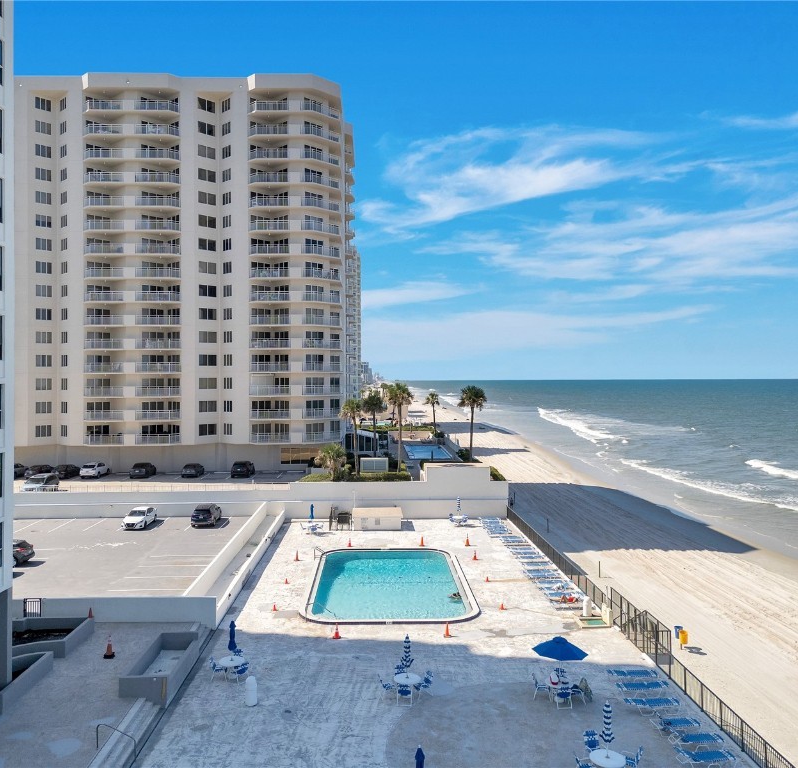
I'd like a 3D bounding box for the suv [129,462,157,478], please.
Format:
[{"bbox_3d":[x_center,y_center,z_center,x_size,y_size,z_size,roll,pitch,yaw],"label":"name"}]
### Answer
[{"bbox_3d":[-27.965,9.427,78.270,1.880,1.480,4.850,0,0,-3],"label":"suv"}]

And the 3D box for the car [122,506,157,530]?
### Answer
[{"bbox_3d":[-21.785,11.208,60.192,1.850,1.450,4.850,0,0,-3],"label":"car"}]

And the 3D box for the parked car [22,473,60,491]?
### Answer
[{"bbox_3d":[-33.750,9.594,66.600,1.870,1.670,4.600,0,0,-2],"label":"parked car"}]

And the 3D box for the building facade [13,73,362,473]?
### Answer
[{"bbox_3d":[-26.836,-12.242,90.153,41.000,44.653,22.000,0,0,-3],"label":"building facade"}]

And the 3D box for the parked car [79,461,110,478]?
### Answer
[{"bbox_3d":[-33.357,9.360,78.299,1.880,1.650,4.650,0,0,-3],"label":"parked car"}]

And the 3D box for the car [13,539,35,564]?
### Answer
[{"bbox_3d":[-26.600,11.199,46.800,4.550,1.500,1.830,0,0,-3],"label":"car"}]

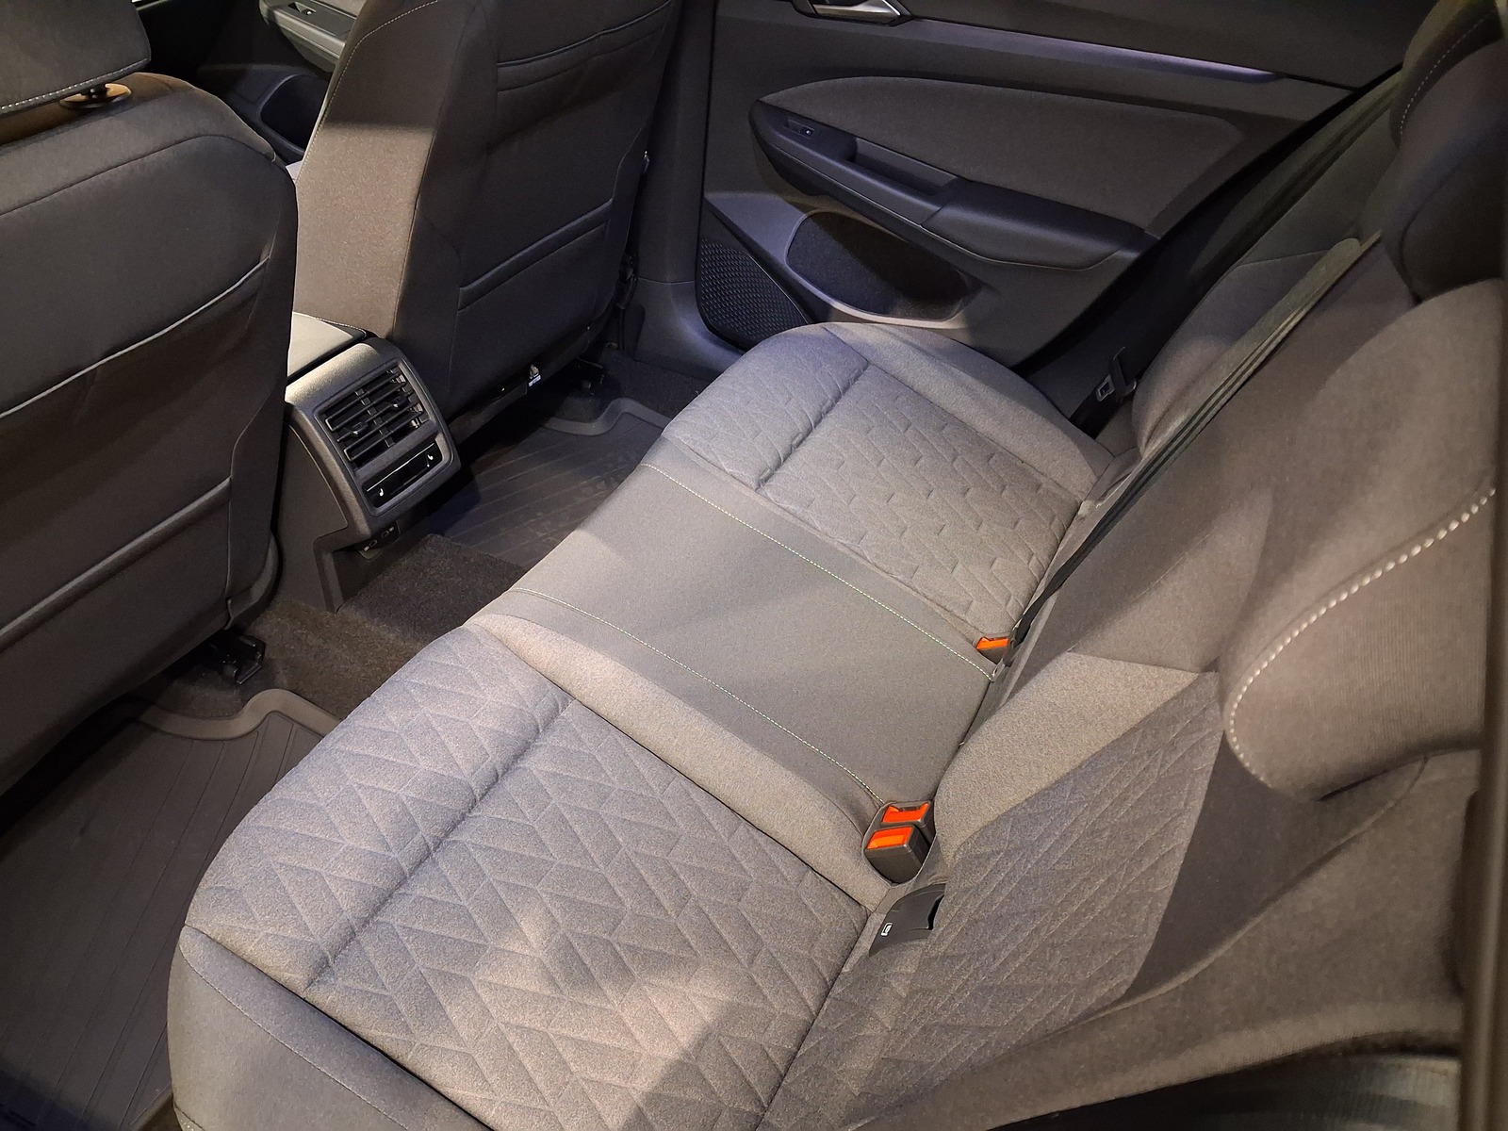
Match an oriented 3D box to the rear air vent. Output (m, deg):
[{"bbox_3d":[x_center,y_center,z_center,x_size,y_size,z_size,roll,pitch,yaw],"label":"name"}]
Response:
[{"bbox_3d":[-0.426,-0.165,1.313,0.030,0.071,0.120,-4,32,37],"label":"rear air vent"}]

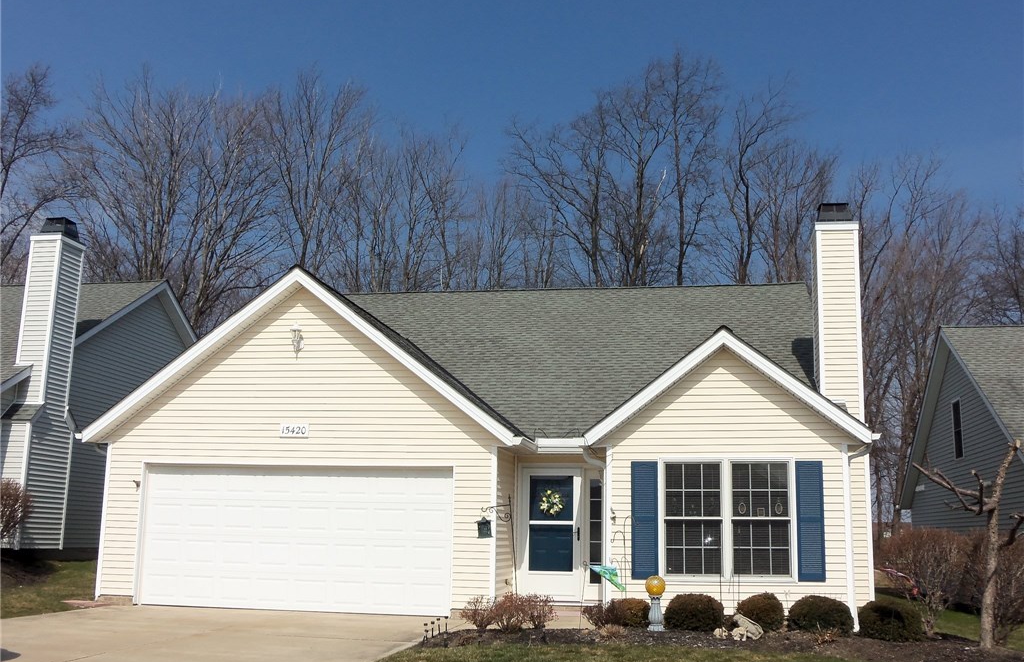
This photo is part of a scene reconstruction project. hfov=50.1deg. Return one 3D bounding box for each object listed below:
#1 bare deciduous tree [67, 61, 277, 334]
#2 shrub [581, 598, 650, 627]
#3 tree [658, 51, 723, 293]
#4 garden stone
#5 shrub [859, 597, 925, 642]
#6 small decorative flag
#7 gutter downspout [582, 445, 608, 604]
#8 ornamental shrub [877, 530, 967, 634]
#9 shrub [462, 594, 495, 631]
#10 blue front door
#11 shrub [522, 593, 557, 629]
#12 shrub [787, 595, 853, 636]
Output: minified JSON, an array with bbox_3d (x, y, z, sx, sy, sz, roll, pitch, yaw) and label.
[{"bbox_3d":[-13.231,-0.942,41.658,8.058,18.991,6.800,-1,-10,10],"label":"bare deciduous tree"},{"bbox_3d":[1.367,3.719,14.459,0.872,0.396,0.600,-1,-10,10],"label":"shrub"},{"bbox_3d":[6.777,-1.126,41.287,2.460,20.028,3.000,-1,-10,10],"label":"tree"},{"bbox_3d":[2.941,3.690,13.666,0.375,0.325,0.300,-1,-10,10],"label":"garden stone"},{"bbox_3d":[4.920,3.741,14.200,0.809,0.549,0.809,-1,-10,10],"label":"shrub"},{"bbox_3d":[1.240,3.230,14.350,0.459,0.340,0.120,-1,-10,10],"label":"small decorative flag"},{"bbox_3d":[1.201,2.843,15.700,0.335,2.378,0.200,-1,-10,10],"label":"gutter downspout"},{"bbox_3d":[5.617,3.426,15.000,1.179,1.443,1.179,-1,-10,10],"label":"ornamental shrub"},{"bbox_3d":[-0.452,3.697,14.324,0.445,0.471,0.420,1,-10,0],"label":"shrub"},{"bbox_3d":[0.640,3.230,17.287,0.910,2.030,0.100,-1,-10,10],"label":"blue front door"},{"bbox_3d":[0.352,3.728,14.550,0.478,0.463,0.478,-1,-10,10],"label":"shrub"},{"bbox_3d":[4.083,3.767,14.500,0.867,0.509,0.867,-1,-10,10],"label":"shrub"}]

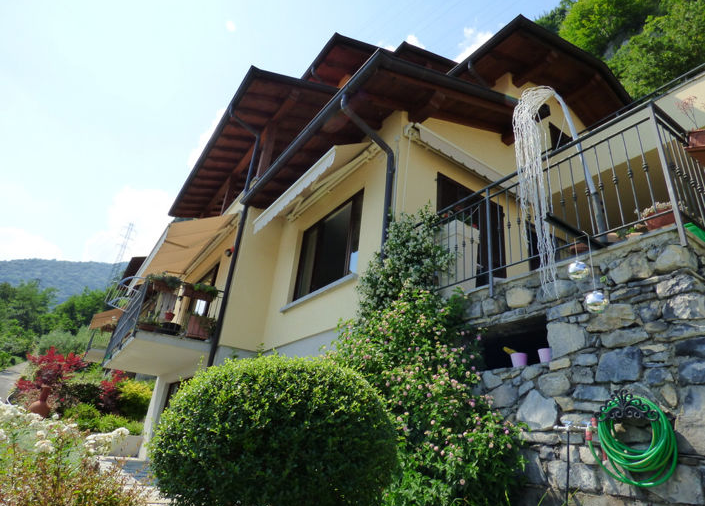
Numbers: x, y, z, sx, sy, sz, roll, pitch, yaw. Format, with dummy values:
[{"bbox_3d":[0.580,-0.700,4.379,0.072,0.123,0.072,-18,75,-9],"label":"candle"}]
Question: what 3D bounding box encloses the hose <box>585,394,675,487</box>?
[{"bbox_3d":[1.705,1.152,2.487,0.140,0.500,0.430,19,-27,-29],"label":"hose"}]

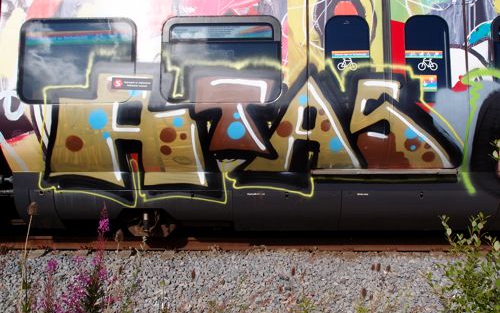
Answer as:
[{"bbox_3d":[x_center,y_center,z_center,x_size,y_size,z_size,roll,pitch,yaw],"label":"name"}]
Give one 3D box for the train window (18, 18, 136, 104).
[{"bbox_3d":[-2.010,-1.120,5.380,1.360,1.010,0.070,0,-5,0],"label":"train window"}]

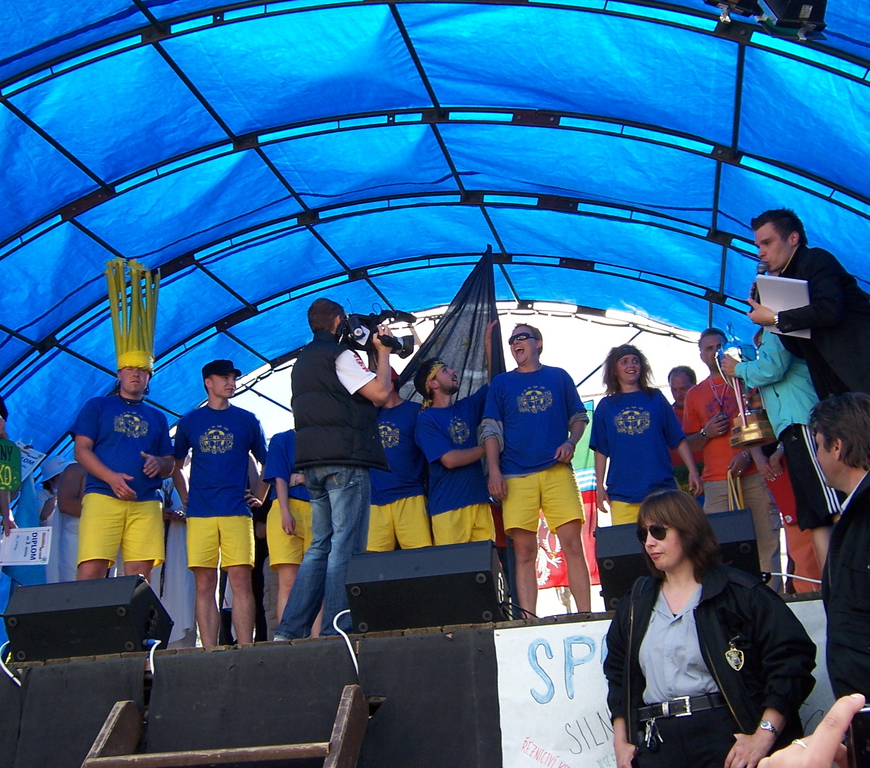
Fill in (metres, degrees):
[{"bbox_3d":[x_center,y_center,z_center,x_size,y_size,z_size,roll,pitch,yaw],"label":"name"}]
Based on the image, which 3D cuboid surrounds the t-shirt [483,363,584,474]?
[{"bbox_3d":[0.576,0.205,5.661,0.560,0.673,0.300,-7,-18,9],"label":"t-shirt"}]

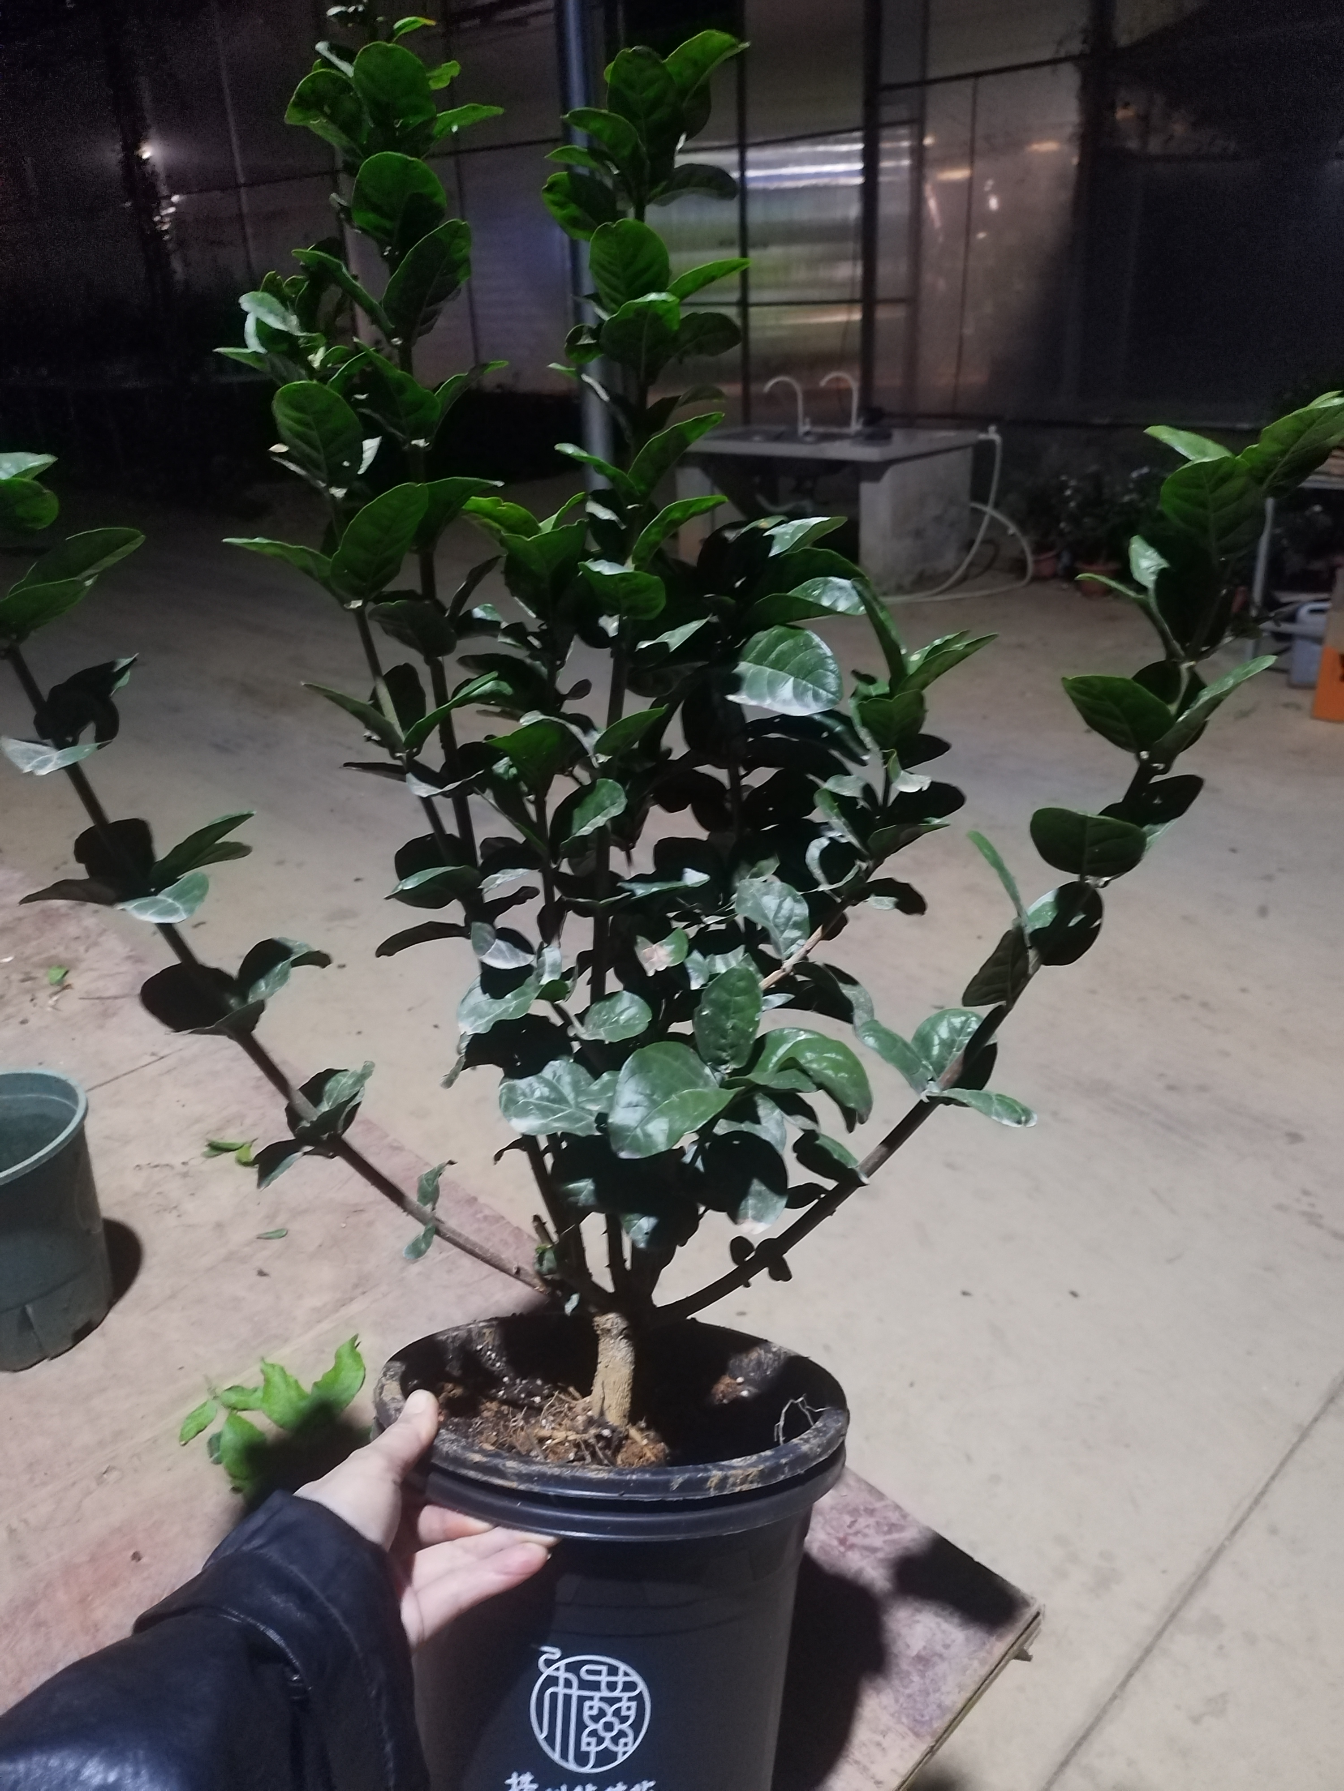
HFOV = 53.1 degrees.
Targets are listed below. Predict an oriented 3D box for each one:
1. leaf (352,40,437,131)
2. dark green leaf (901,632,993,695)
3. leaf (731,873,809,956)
[{"bbox_3d":[-0.147,-0.427,0.710,0.043,0.052,0.013,0,34,0],"label":"leaf"},{"bbox_3d":[0.139,-0.118,0.680,0.053,0.027,0.011,-28,60,12],"label":"dark green leaf"},{"bbox_3d":[0.048,0.009,0.655,0.037,0.012,0.046,-28,65,-6],"label":"leaf"}]

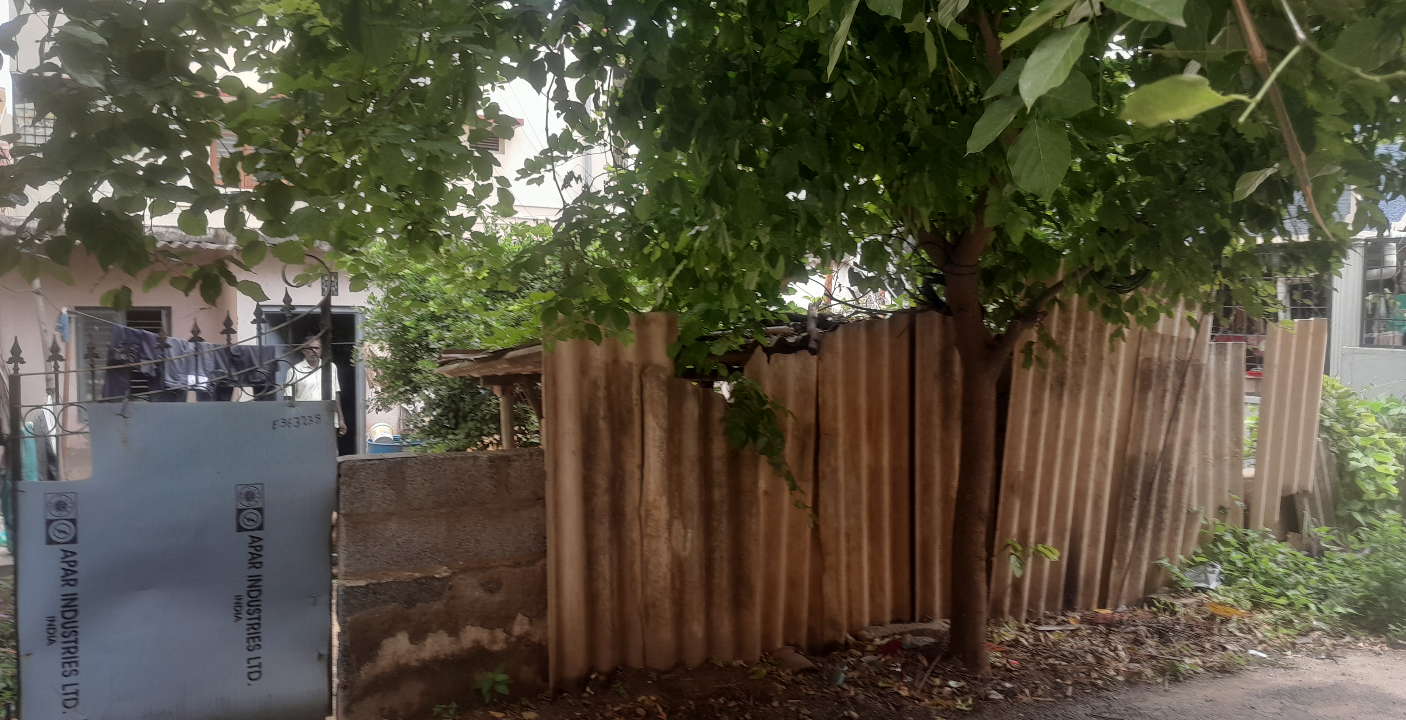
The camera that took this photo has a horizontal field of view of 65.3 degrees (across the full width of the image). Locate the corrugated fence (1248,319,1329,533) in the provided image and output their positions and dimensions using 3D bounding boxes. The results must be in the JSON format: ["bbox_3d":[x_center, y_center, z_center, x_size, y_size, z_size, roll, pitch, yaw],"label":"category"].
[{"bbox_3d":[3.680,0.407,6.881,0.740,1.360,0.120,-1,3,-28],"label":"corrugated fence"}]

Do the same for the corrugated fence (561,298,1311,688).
[{"bbox_3d":[1.430,0.508,5.657,4.800,1.540,0.220,-1,3,-28],"label":"corrugated fence"}]

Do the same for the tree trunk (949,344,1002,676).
[{"bbox_3d":[1.190,0.631,4.808,0.200,1.410,0.180,1,3,14],"label":"tree trunk"}]

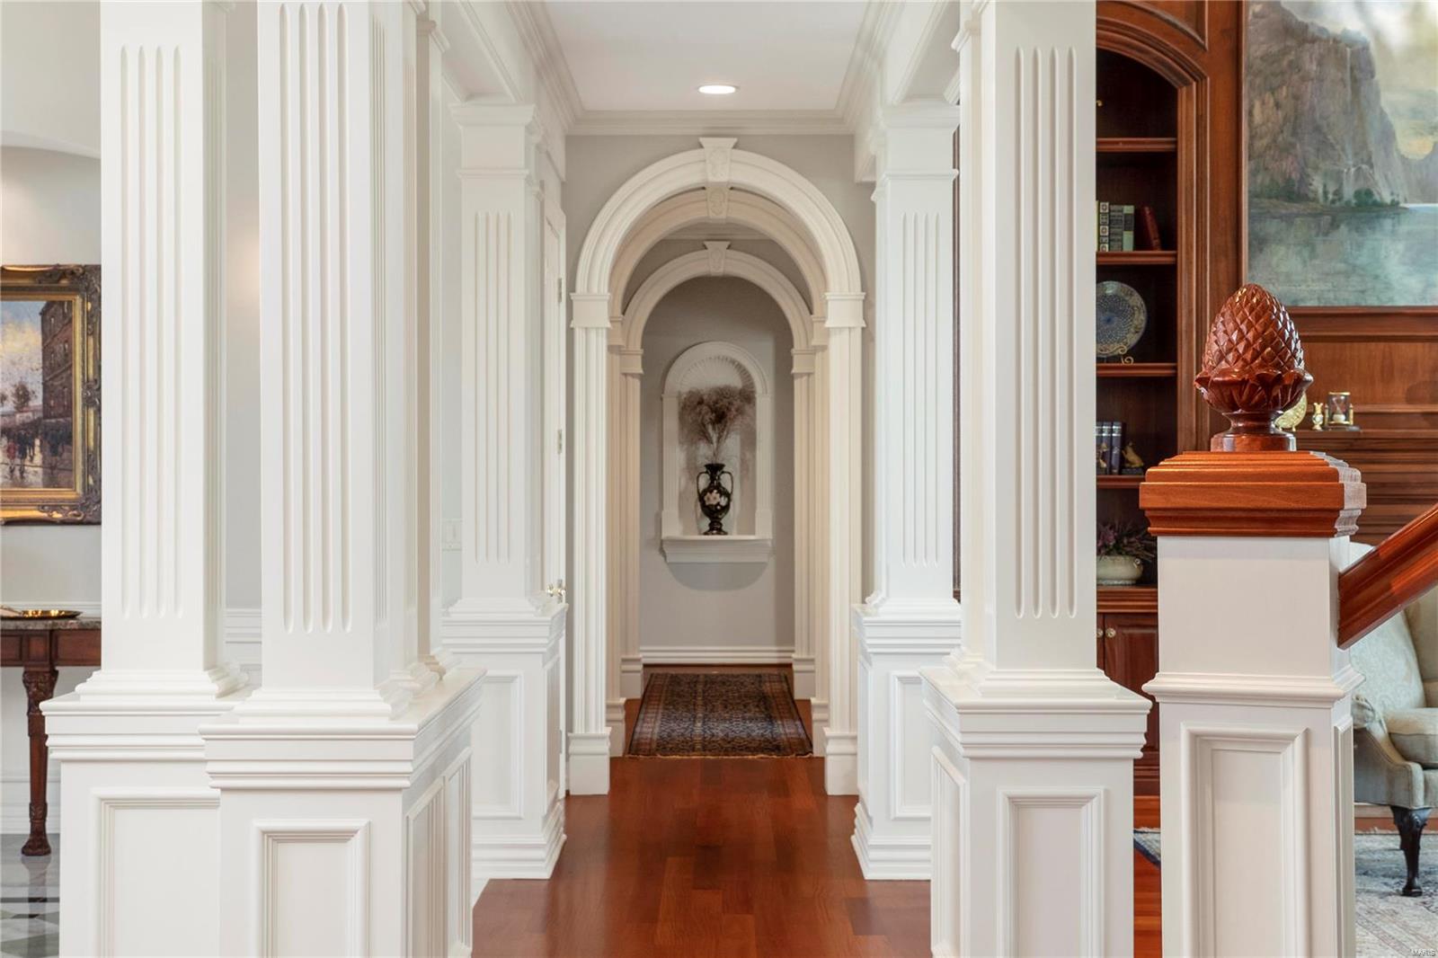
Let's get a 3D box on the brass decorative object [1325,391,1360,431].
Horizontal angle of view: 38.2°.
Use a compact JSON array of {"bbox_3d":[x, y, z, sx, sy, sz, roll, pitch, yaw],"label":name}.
[{"bbox_3d":[2.705,-0.297,9.050,0.140,0.172,0.095,0,0,0],"label":"brass decorative object"}]

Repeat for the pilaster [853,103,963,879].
[{"bbox_3d":[0.729,0.035,7.710,0.432,2.730,0.840,0,0,0],"label":"pilaster"}]

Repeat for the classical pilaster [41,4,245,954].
[{"bbox_3d":[-1.245,0.035,4.705,0.432,2.730,0.430,0,0,0],"label":"classical pilaster"}]

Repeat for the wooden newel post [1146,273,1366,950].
[{"bbox_3d":[0.667,0.505,2.600,0.240,1.500,0.240,0,0,23],"label":"wooden newel post"}]

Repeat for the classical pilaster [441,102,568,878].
[{"bbox_3d":[-0.804,0.035,7.710,0.432,2.730,0.840,0,0,0],"label":"classical pilaster"}]

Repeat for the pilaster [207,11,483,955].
[{"bbox_3d":[-0.808,0.035,4.685,0.432,2.730,1.190,0,0,0],"label":"pilaster"}]

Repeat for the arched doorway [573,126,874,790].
[{"bbox_3d":[-0.006,-0.052,9.315,1.308,2.905,0.250,0,0,0],"label":"arched doorway"}]

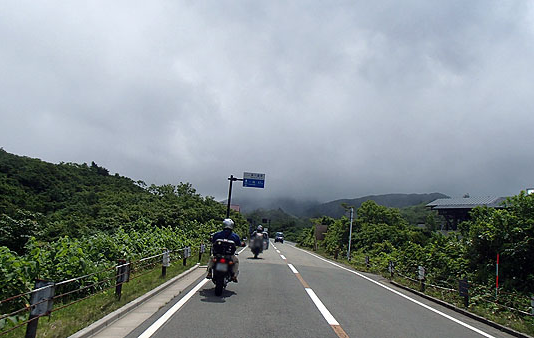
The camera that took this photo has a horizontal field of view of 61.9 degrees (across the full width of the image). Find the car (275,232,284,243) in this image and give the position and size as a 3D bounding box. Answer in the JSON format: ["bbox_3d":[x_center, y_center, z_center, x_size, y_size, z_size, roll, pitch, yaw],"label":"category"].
[{"bbox_3d":[2.206,12.061,78.000,1.600,1.800,3.800,4,-8,0],"label":"car"}]

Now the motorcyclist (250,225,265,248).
[{"bbox_3d":[-0.479,3.643,23.700,0.780,1.380,0.850,4,-8,0],"label":"motorcyclist"}]

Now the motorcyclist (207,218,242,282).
[{"bbox_3d":[-0.966,1.866,10.200,0.770,1.430,0.850,4,-8,0],"label":"motorcyclist"}]

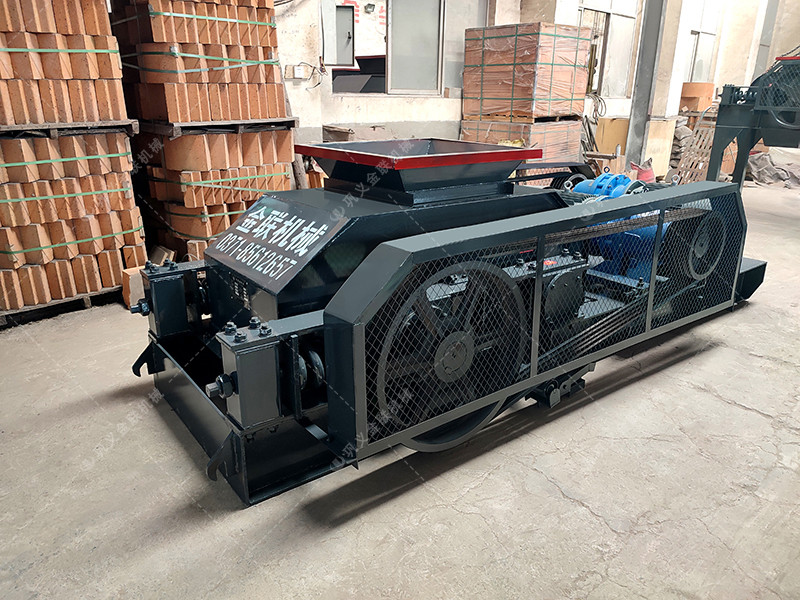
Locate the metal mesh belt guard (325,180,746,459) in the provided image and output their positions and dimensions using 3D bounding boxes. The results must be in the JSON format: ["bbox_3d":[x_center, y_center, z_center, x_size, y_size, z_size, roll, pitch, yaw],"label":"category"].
[{"bbox_3d":[0.737,-0.053,2.320,2.230,0.620,0.158,-14,24,-32],"label":"metal mesh belt guard"}]

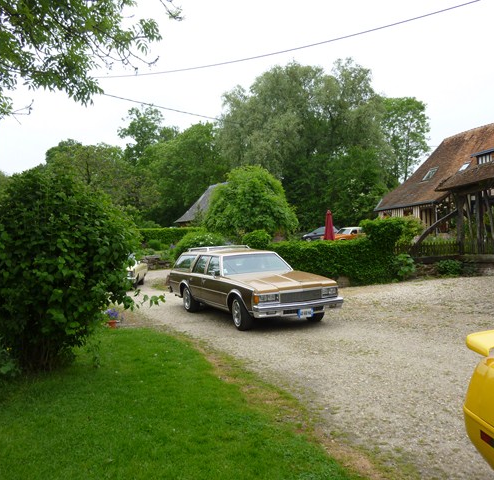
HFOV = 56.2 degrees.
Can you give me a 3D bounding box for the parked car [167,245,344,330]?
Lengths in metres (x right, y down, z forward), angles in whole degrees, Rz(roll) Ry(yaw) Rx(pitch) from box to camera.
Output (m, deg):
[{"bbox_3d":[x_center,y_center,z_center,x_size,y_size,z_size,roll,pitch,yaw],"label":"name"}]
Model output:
[{"bbox_3d":[-0.120,0.970,10.730,2.020,1.510,5.450,-2,0,-26],"label":"parked car"}]

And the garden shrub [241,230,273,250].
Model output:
[{"bbox_3d":[0.360,0.133,17.500,1.130,1.000,1.100,-1,-1,0],"label":"garden shrub"}]

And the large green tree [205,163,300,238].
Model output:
[{"bbox_3d":[0.220,-2.000,28.000,5.700,5.100,5.400,-2,0,0],"label":"large green tree"}]

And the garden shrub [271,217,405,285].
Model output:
[{"bbox_3d":[3.088,0.354,15.600,5.600,2.300,1.300,-1,-1,-30],"label":"garden shrub"}]

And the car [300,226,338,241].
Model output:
[{"bbox_3d":[6.740,-0.410,41.000,4.250,1.480,1.720,-2,0,-18],"label":"car"}]

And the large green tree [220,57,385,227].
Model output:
[{"bbox_3d":[5.163,-8.420,43.000,15.800,17.200,14.500,-1,-1,6],"label":"large green tree"}]

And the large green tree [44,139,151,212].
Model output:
[{"bbox_3d":[-10.674,-3.606,33.000,7.700,7.300,7.000,-1,-1,-22],"label":"large green tree"}]

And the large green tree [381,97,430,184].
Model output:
[{"bbox_3d":[16.700,-7.400,48.000,5.900,15.000,5.900,-2,0,0],"label":"large green tree"}]

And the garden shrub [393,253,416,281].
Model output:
[{"bbox_3d":[5.830,0.980,17.100,0.840,1.060,0.800,-2,0,18],"label":"garden shrub"}]

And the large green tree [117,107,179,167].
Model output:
[{"bbox_3d":[-10.016,-6.864,47.000,6.600,13.500,6.400,-1,-1,-11],"label":"large green tree"}]

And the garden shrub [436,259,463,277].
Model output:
[{"bbox_3d":[7.890,1.070,18.000,1.080,0.750,0.950,-2,-1,24],"label":"garden shrub"}]

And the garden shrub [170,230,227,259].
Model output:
[{"bbox_3d":[-2.107,0.288,20.500,2.450,1.450,2.100,-1,-1,-6],"label":"garden shrub"}]

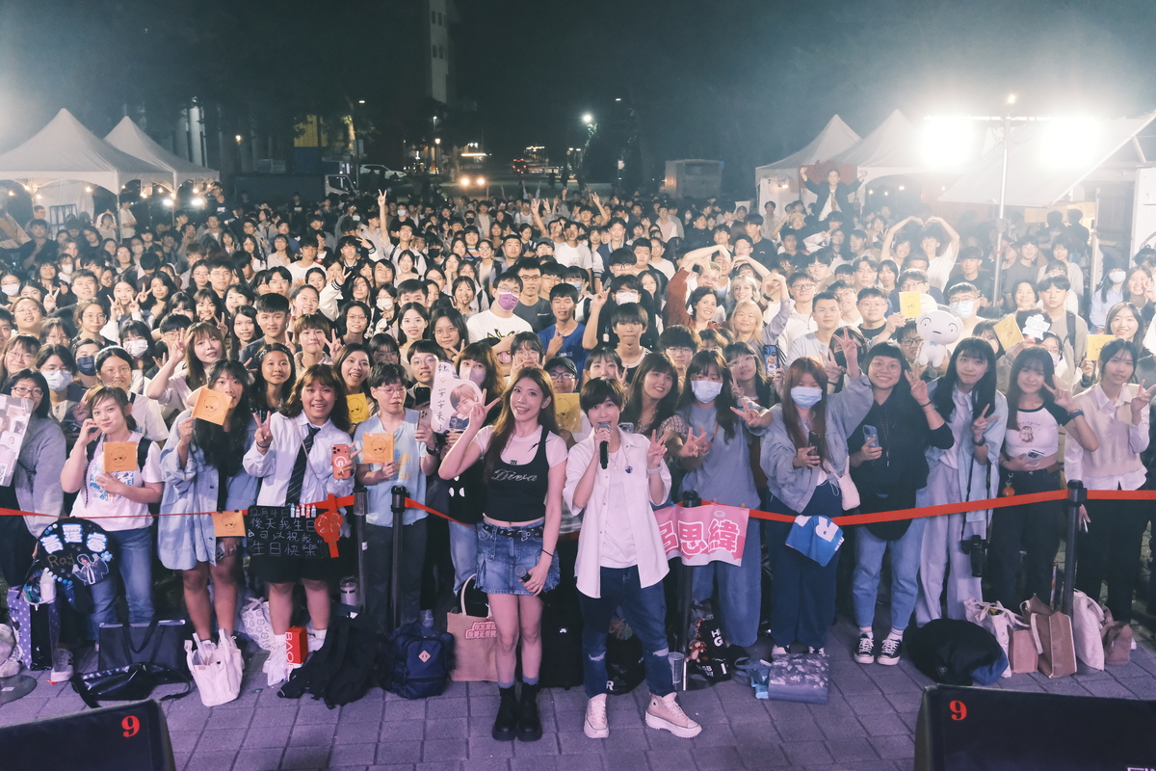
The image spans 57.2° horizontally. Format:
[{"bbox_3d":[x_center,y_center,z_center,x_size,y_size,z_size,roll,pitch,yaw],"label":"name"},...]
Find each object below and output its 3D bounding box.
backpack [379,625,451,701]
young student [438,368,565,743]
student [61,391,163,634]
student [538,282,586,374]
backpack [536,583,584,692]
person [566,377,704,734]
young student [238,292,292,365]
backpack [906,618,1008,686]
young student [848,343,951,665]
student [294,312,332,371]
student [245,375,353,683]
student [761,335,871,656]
[{"bbox_3d":[-0.796,1.313,5.227,0.310,0.350,0.210,-5,13,-22],"label":"backpack"},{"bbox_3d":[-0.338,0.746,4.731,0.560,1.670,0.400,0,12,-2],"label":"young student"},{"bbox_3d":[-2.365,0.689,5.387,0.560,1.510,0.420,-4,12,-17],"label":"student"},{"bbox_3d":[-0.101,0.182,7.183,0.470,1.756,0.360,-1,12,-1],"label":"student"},{"bbox_3d":[-0.080,1.217,5.262,0.330,0.500,0.200,-1,12,-1],"label":"backpack"},{"bbox_3d":[0.234,0.764,4.735,0.620,1.630,0.460,0,12,0],"label":"person"},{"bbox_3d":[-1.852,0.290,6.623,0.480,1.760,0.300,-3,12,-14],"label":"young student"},{"bbox_3d":[1.935,1.313,5.407,0.460,0.280,0.380,2,12,10],"label":"backpack"},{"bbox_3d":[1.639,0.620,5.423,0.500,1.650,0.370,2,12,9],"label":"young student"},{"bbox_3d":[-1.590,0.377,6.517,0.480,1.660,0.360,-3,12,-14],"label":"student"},{"bbox_3d":[-1.387,0.670,5.290,0.520,1.575,0.400,-2,12,-9],"label":"student"},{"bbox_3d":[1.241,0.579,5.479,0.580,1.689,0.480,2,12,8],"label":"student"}]

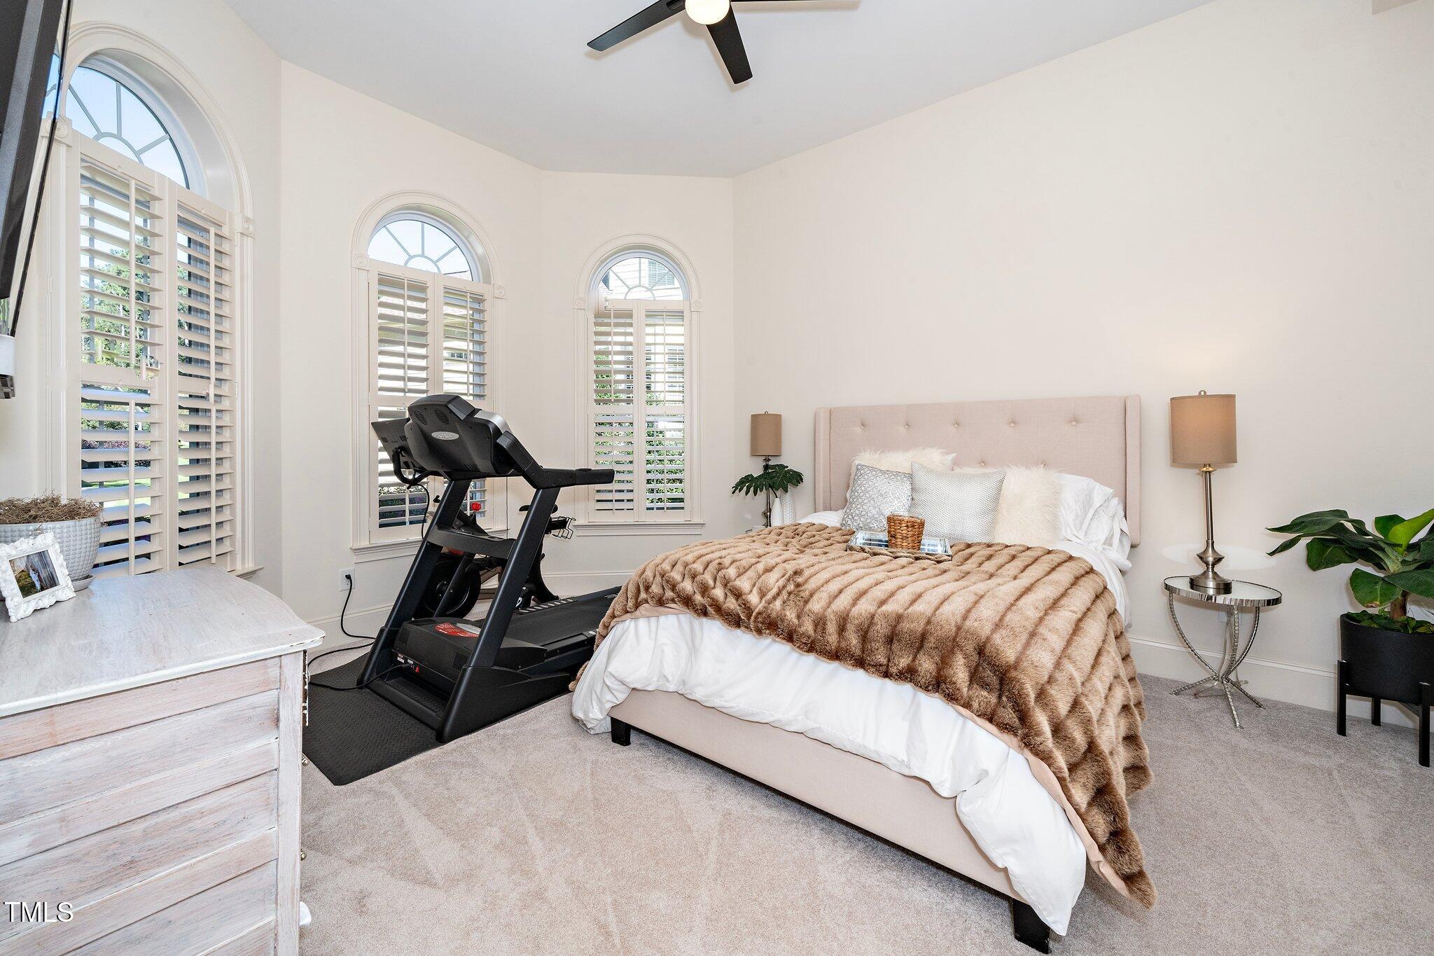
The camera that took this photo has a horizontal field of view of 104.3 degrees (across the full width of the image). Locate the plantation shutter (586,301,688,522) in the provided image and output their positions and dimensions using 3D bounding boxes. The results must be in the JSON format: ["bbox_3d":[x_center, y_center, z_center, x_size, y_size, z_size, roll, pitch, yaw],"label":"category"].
[{"bbox_3d":[-0.616,-0.535,4.432,0.813,1.746,0.070,0,3,-3],"label":"plantation shutter"}]

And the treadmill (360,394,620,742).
[{"bbox_3d":[-0.785,0.281,3.161,0.833,1.398,1.975,2,4,39],"label":"treadmill"}]

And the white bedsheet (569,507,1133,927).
[{"bbox_3d":[0.643,0.663,2.368,1.904,0.678,1.523,2,4,38],"label":"white bedsheet"}]

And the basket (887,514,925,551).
[{"bbox_3d":[0.864,0.249,2.558,0.158,0.142,0.158,2,4,38],"label":"basket"}]

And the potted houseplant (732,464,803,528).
[{"bbox_3d":[0.360,0.142,3.850,0.460,0.487,0.360,2,3,39],"label":"potted houseplant"}]

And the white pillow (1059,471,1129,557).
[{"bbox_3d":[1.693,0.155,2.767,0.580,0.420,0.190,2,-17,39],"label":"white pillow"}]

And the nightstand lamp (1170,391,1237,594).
[{"bbox_3d":[2.163,0.052,2.461,0.220,0.871,0.220,2,4,38],"label":"nightstand lamp"}]

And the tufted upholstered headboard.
[{"bbox_3d":[1.414,-0.075,3.321,1.764,0.720,0.200,2,4,38],"label":"tufted upholstered headboard"}]

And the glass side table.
[{"bbox_3d":[2.184,0.733,2.403,0.375,0.522,0.375,2,3,39],"label":"glass side table"}]

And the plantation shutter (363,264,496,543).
[{"bbox_3d":[-1.820,-0.459,3.627,0.070,1.675,0.832,2,3,39],"label":"plantation shutter"}]

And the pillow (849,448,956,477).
[{"bbox_3d":[1.053,0.082,3.279,0.540,0.470,0.170,2,-15,39],"label":"pillow"}]

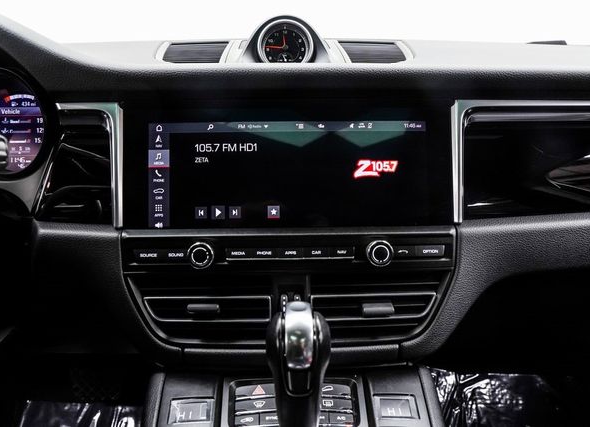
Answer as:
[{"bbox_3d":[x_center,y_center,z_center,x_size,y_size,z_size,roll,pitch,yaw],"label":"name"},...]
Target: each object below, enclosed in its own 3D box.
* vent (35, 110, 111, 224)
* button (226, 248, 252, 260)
[{"bbox_3d":[-0.212,-0.044,0.478,0.074,0.109,0.040,-1,-3,0],"label":"vent"},{"bbox_3d":[-0.051,0.037,0.453,0.024,0.011,0.008,0,0,0],"label":"button"}]

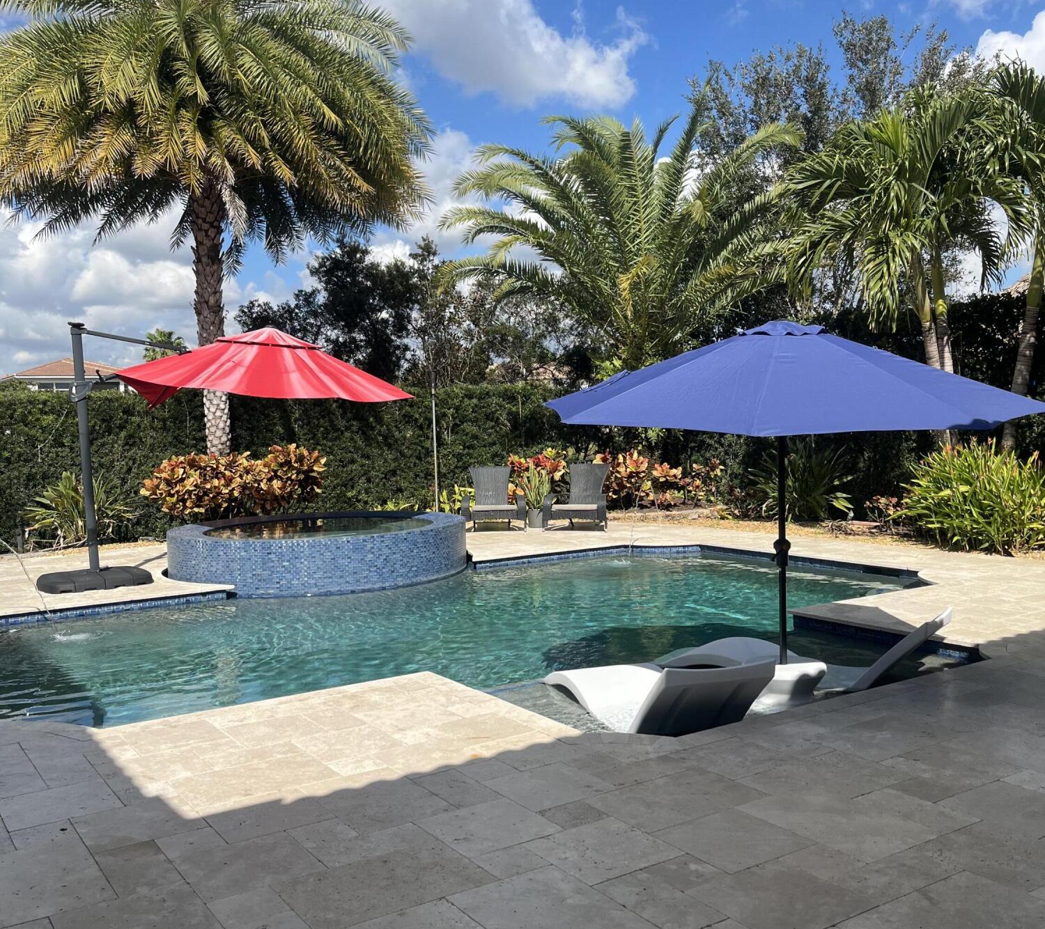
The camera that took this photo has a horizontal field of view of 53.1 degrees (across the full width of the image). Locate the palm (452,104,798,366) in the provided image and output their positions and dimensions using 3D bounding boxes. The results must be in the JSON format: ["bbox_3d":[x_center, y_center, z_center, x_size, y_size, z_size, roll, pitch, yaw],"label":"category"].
[{"bbox_3d":[1.686,-2.729,17.908,6.200,6.900,6.000,-1,2,0],"label":"palm"}]

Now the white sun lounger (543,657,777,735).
[{"bbox_3d":[0.670,1.215,5.644,0.580,0.645,1.680,-2,2,-18],"label":"white sun lounger"}]

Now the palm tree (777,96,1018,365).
[{"bbox_3d":[4.618,-1.875,12.740,2.900,5.400,2.900,-1,2,0],"label":"palm tree"}]

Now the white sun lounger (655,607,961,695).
[{"bbox_3d":[1.692,1.165,6.425,1.680,0.645,0.580,1,3,35],"label":"white sun lounger"}]

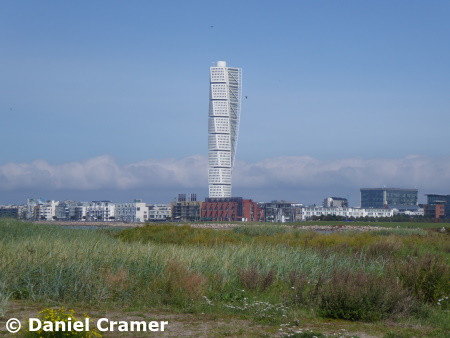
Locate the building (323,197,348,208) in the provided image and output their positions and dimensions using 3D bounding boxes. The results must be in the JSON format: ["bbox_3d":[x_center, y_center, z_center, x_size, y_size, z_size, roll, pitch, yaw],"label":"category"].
[{"bbox_3d":[151.240,54.640,1400.000,26.000,32.740,20.000,1,-3,-15],"label":"building"}]

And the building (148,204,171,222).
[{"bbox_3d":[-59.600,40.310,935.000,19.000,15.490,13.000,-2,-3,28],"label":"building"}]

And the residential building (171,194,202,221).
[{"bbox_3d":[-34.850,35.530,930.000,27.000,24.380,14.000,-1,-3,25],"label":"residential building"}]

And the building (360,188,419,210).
[{"bbox_3d":[188.630,41.460,1180.000,62.000,37.480,22.000,-1,-3,20],"label":"building"}]

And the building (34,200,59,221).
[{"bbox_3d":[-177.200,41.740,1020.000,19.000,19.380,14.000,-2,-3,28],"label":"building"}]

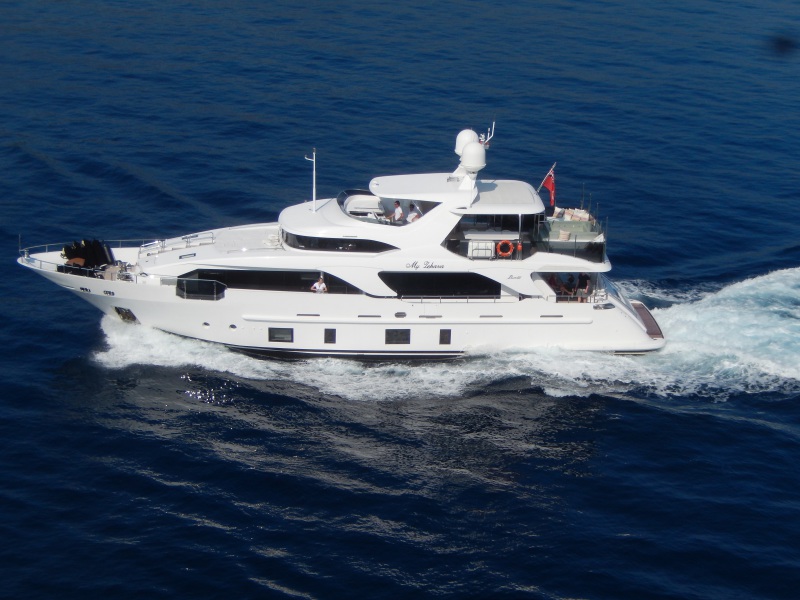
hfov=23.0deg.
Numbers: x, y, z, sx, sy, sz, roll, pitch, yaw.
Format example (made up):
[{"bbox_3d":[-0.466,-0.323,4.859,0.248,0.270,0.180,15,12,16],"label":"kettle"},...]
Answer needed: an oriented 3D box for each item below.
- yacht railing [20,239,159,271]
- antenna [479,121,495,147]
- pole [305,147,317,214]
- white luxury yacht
[{"bbox_3d":[-13.932,-1.908,87.829,6.106,0.621,5.796,0,16,-6],"label":"yacht railing"},{"bbox_3d":[3.863,-7.426,87.981,0.673,1.242,0.455,0,16,-6],"label":"antenna"},{"bbox_3d":[-4.024,-5.343,87.806,0.528,2.908,0.166,0,16,-6],"label":"pole"},{"bbox_3d":[-2.598,-3.005,88.642,28.928,10.246,7.038,0,16,-6],"label":"white luxury yacht"}]

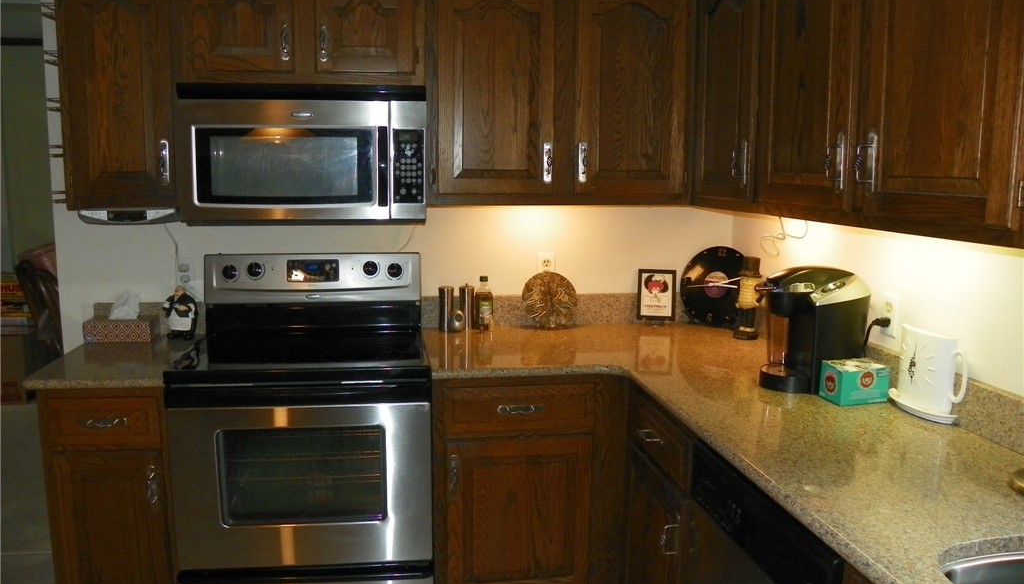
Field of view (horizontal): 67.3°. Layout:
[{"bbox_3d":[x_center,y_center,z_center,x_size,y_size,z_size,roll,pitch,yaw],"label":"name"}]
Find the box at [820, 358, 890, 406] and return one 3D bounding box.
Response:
[{"bbox_3d":[0.925,0.242,2.072,0.149,0.094,0.108,-1,9,-9],"label":"box"}]

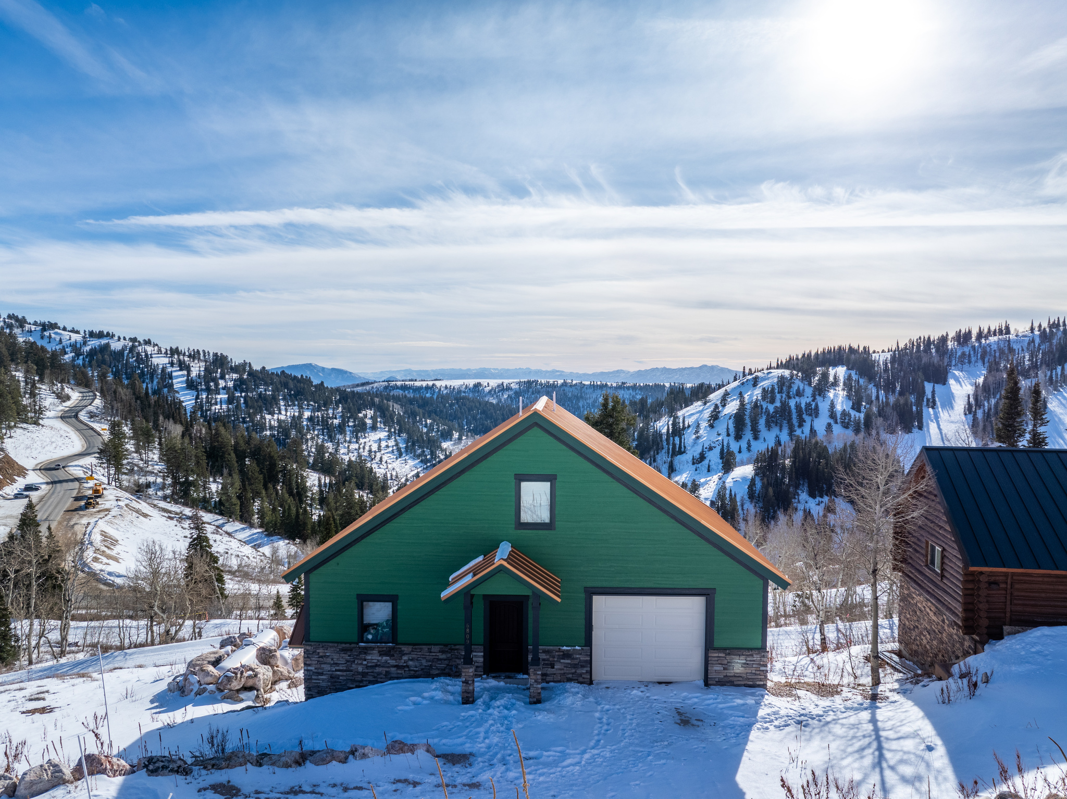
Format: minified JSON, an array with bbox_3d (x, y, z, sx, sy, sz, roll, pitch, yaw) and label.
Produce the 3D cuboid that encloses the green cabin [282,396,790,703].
[{"bbox_3d":[0.176,4.045,24.063,13.681,8.121,10.855,0,2,2],"label":"green cabin"}]

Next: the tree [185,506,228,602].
[{"bbox_3d":[-37.713,18.341,85.000,4.792,11.884,4.792,0,2,0],"label":"tree"}]

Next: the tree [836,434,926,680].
[{"bbox_3d":[9.755,4.491,20.600,2.625,7.142,2.625,0,2,0],"label":"tree"}]

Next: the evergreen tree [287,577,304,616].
[{"bbox_3d":[-25.043,20.610,78.000,1.891,5.063,1.891,0,2,0],"label":"evergreen tree"}]

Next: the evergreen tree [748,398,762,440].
[{"bbox_3d":[79.330,7.017,265.000,4.781,14.655,4.781,0,2,0],"label":"evergreen tree"}]

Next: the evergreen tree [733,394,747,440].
[{"bbox_3d":[74.250,6.420,265.000,4.781,17.047,4.781,0,2,0],"label":"evergreen tree"}]

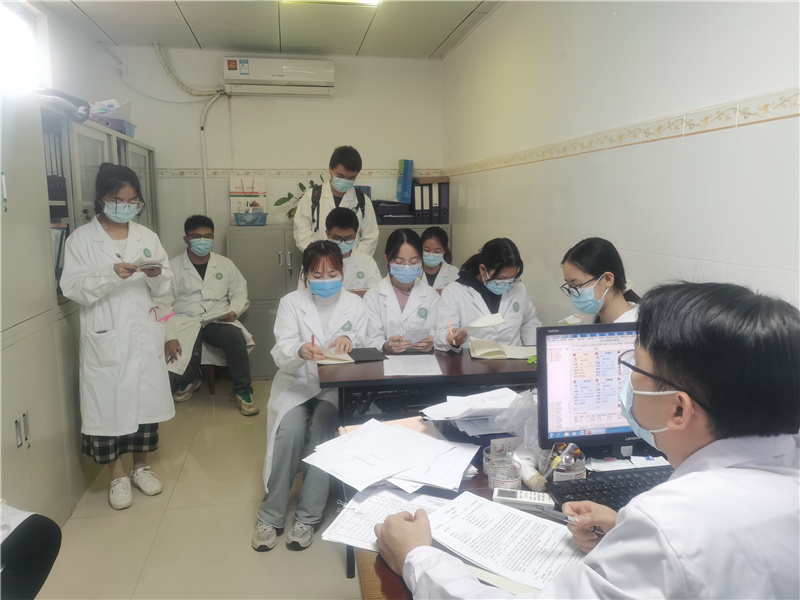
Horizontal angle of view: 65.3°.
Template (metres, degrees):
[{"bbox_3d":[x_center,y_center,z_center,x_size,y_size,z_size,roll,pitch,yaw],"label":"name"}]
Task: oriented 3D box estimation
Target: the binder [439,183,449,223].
[{"bbox_3d":[0.334,-0.784,5.118,0.072,0.320,0.280,-2,9,-10],"label":"binder"}]

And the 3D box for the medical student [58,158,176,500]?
[{"bbox_3d":[-1.278,0.155,2.854,0.460,1.560,0.380,-6,10,-32],"label":"medical student"}]

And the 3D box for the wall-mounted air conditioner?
[{"bbox_3d":[-0.926,-1.711,4.854,0.830,0.270,0.210,-2,9,-10],"label":"wall-mounted air conditioner"}]

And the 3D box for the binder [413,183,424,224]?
[{"bbox_3d":[0.119,-0.770,5.042,0.074,0.320,0.285,-2,9,-10],"label":"binder"}]

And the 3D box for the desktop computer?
[{"bbox_3d":[0.537,0.227,1.395,0.480,0.350,0.370,-1,9,-7],"label":"desktop computer"}]

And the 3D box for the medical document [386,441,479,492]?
[{"bbox_3d":[0.039,0.372,1.446,0.280,0.010,0.220,4,9,23],"label":"medical document"}]

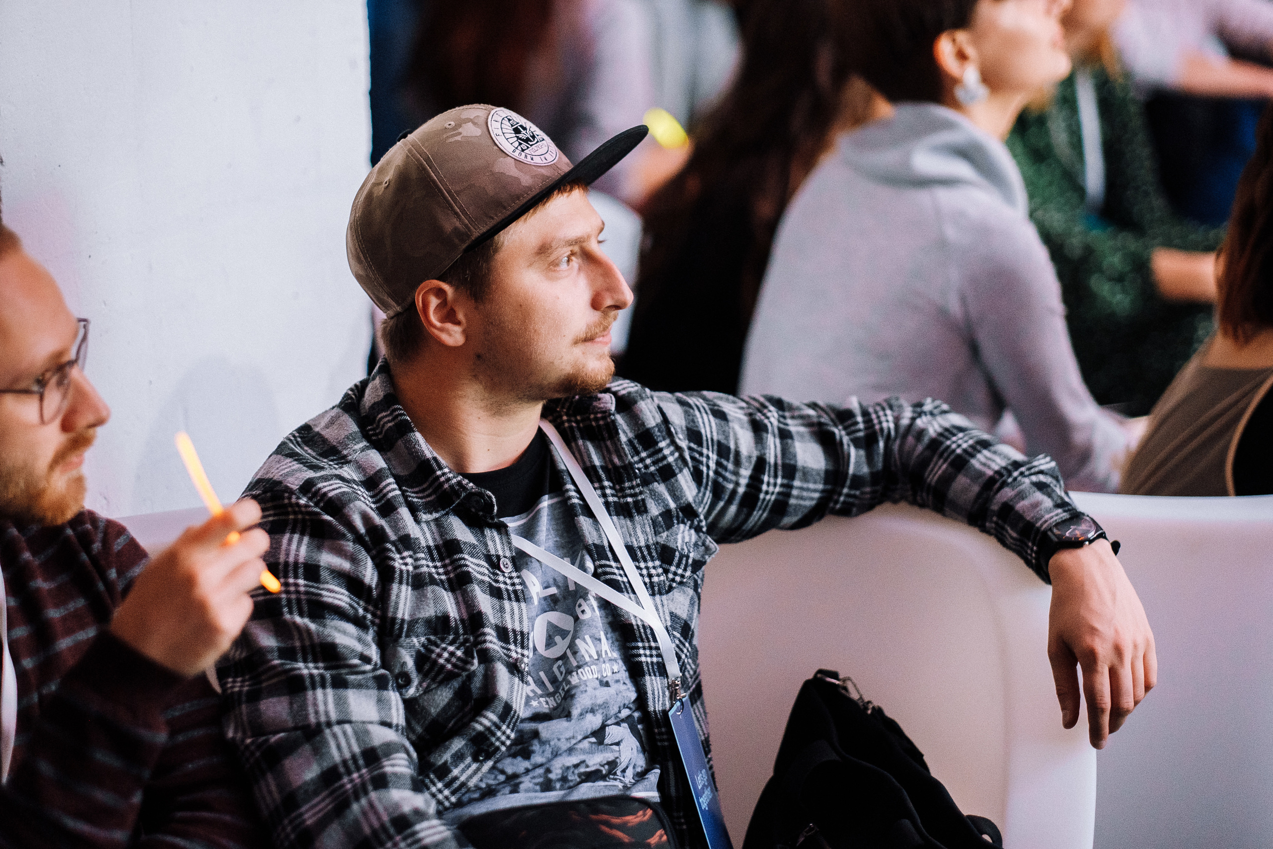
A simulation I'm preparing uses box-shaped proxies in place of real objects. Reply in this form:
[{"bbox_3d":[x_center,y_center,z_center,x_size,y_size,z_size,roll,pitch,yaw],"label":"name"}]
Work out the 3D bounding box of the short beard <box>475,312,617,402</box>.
[{"bbox_3d":[-0.064,-0.059,2.570,0.100,0.087,0.128,-6,3,23],"label":"short beard"}]

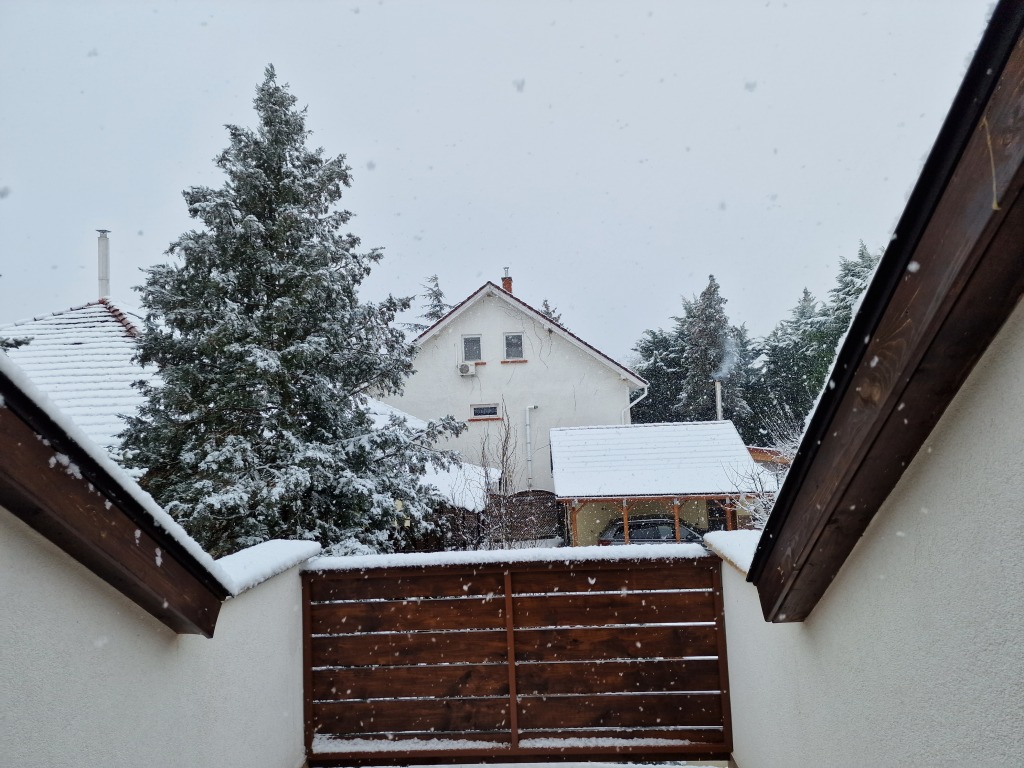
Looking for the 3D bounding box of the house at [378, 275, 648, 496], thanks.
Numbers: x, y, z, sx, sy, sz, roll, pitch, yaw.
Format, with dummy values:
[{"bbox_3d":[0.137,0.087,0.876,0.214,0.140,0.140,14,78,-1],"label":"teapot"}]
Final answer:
[{"bbox_3d":[-0.564,1.168,35.040,13.290,10.890,10.800,-3,-4,2],"label":"house"}]

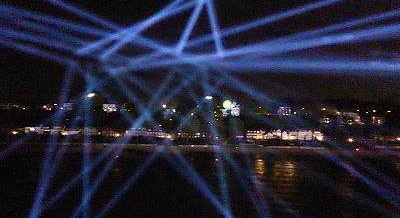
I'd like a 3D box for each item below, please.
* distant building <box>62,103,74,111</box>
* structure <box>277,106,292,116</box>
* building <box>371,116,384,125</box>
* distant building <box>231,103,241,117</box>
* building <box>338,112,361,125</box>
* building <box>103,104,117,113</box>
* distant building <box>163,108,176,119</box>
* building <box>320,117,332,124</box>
[{"bbox_3d":[-166.420,-2.530,365.610,14.210,8.720,11.210,1,-6,-10],"label":"distant building"},{"bbox_3d":[104.980,2.470,356.810,17.260,10.900,13.630,-1,-6,7],"label":"structure"},{"bbox_3d":[199.670,12.660,324.980,12.630,9.420,9.970,-1,-6,14],"label":"building"},{"bbox_3d":[42.330,0.890,344.500,11.180,17.060,9.000,0,-6,3],"label":"distant building"},{"bbox_3d":[170.350,11.320,327.000,25.250,14.400,14.000,-1,-6,12],"label":"building"},{"bbox_3d":[-111.630,-0.310,356.360,16.110,10.300,12.720,1,-6,-7],"label":"building"},{"bbox_3d":[-36.550,5.690,346.180,15.650,12.360,12.360,0,-6,-2],"label":"distant building"},{"bbox_3d":[142.300,12.940,324.980,12.630,6.650,9.970,-1,-6,10],"label":"building"}]

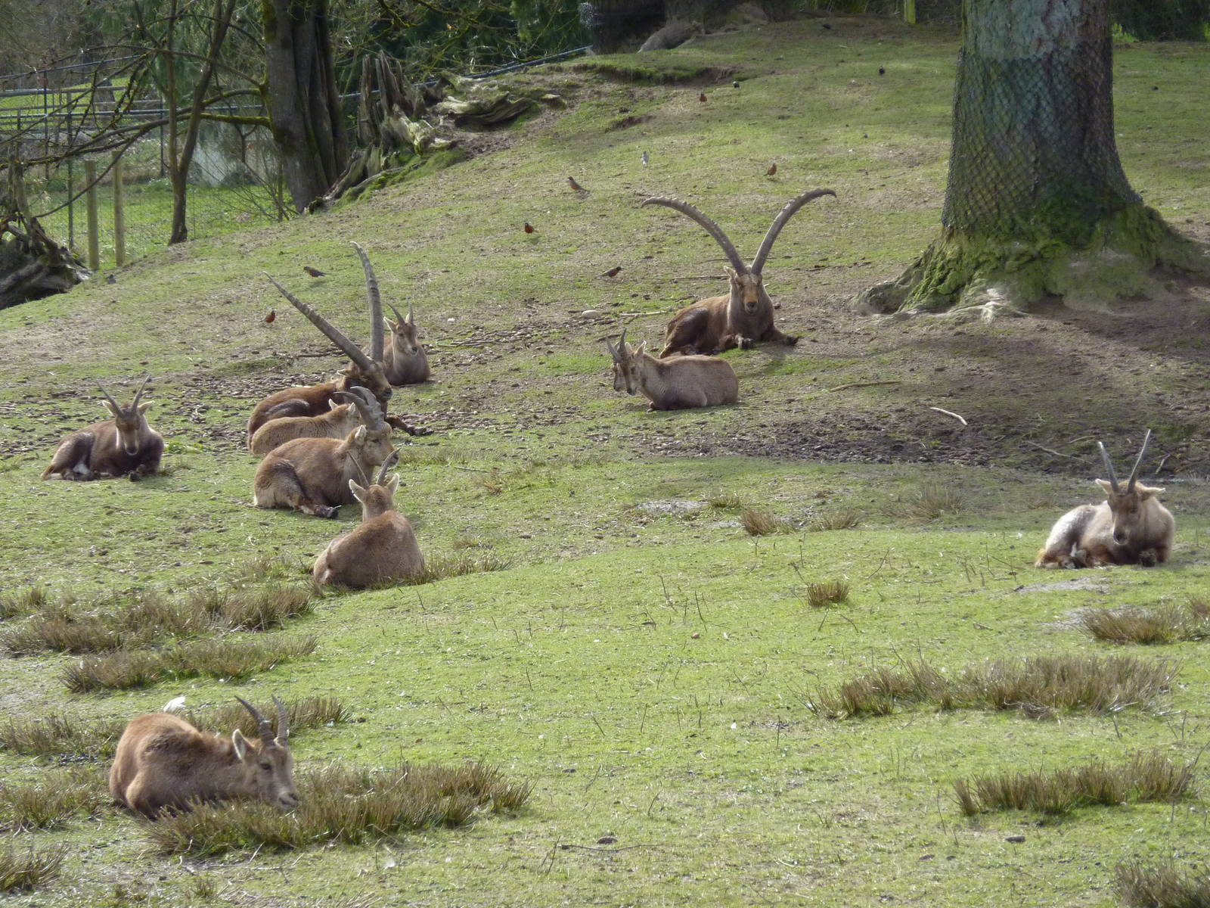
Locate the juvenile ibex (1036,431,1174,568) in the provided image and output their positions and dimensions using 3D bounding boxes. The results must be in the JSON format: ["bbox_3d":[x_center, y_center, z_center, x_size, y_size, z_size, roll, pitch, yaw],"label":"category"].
[{"bbox_3d":[2.673,0.245,39.200,0.460,0.700,0.860,-2,3,-41],"label":"juvenile ibex"}]

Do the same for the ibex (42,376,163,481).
[{"bbox_3d":[-3.107,-0.155,45.400,0.450,0.620,0.850,-2,3,-43],"label":"ibex"}]

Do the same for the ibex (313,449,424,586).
[{"bbox_3d":[-1.229,0.331,38.100,0.430,0.660,0.780,2,3,37],"label":"ibex"}]

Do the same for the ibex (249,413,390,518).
[{"bbox_3d":[-1.633,-0.019,42.900,0.880,0.710,0.480,0,3,-9],"label":"ibex"}]

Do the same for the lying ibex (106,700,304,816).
[{"bbox_3d":[-1.592,1.174,28.450,0.600,0.460,0.820,-1,3,-27],"label":"lying ibex"}]

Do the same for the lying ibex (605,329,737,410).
[{"bbox_3d":[0.473,-0.594,52.100,0.930,0.560,0.410,-1,3,-14],"label":"lying ibex"}]

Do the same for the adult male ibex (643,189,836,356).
[{"bbox_3d":[1.111,-1.433,58.100,1.100,1.290,1.250,-2,3,-41],"label":"adult male ibex"}]

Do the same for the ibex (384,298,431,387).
[{"bbox_3d":[-1.261,-0.724,46.300,0.330,0.520,0.780,-2,5,-18],"label":"ibex"}]

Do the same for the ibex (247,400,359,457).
[{"bbox_3d":[-1.893,-0.146,46.300,0.780,0.400,0.360,-1,3,-23],"label":"ibex"}]

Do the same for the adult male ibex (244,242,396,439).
[{"bbox_3d":[-1.812,-0.723,48.600,1.180,1.300,0.750,1,3,22],"label":"adult male ibex"}]

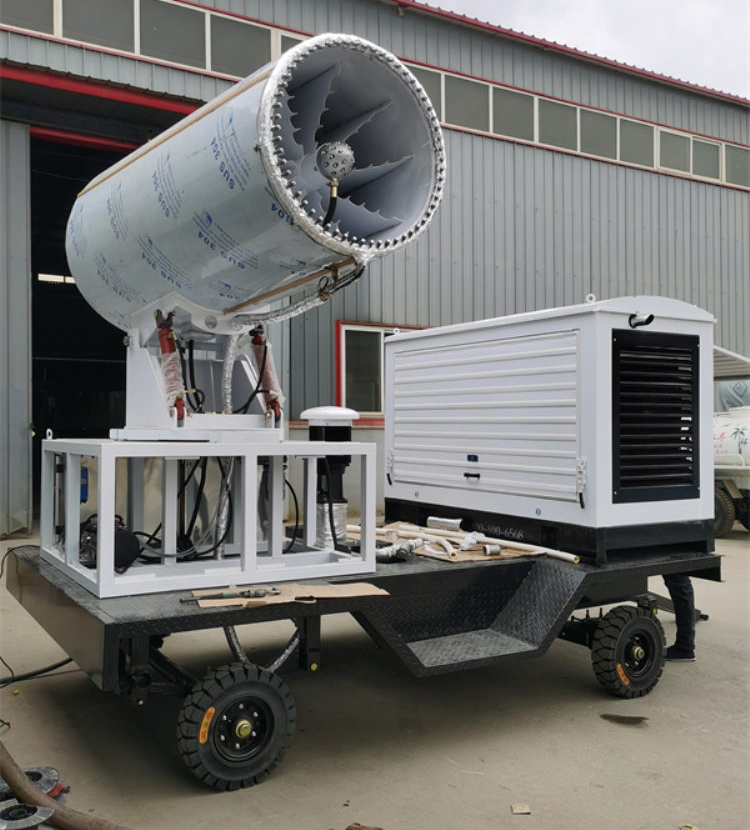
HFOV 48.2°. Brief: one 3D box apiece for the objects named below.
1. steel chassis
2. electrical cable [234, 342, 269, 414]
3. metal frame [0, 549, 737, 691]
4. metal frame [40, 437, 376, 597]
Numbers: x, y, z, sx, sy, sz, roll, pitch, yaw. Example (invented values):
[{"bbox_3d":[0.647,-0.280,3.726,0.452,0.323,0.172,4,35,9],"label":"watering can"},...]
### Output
[{"bbox_3d":[-0.078,1.227,5.044,3.621,0.799,2.311,1,-1,-32],"label":"steel chassis"},{"bbox_3d":[-0.642,-0.195,4.356,0.180,0.375,0.100,1,-1,-28],"label":"electrical cable"},{"bbox_3d":[-0.076,1.035,5.048,3.621,0.414,2.311,1,-1,-32],"label":"metal frame"},{"bbox_3d":[-0.939,0.479,4.543,1.399,0.665,1.336,1,-1,-32],"label":"metal frame"}]

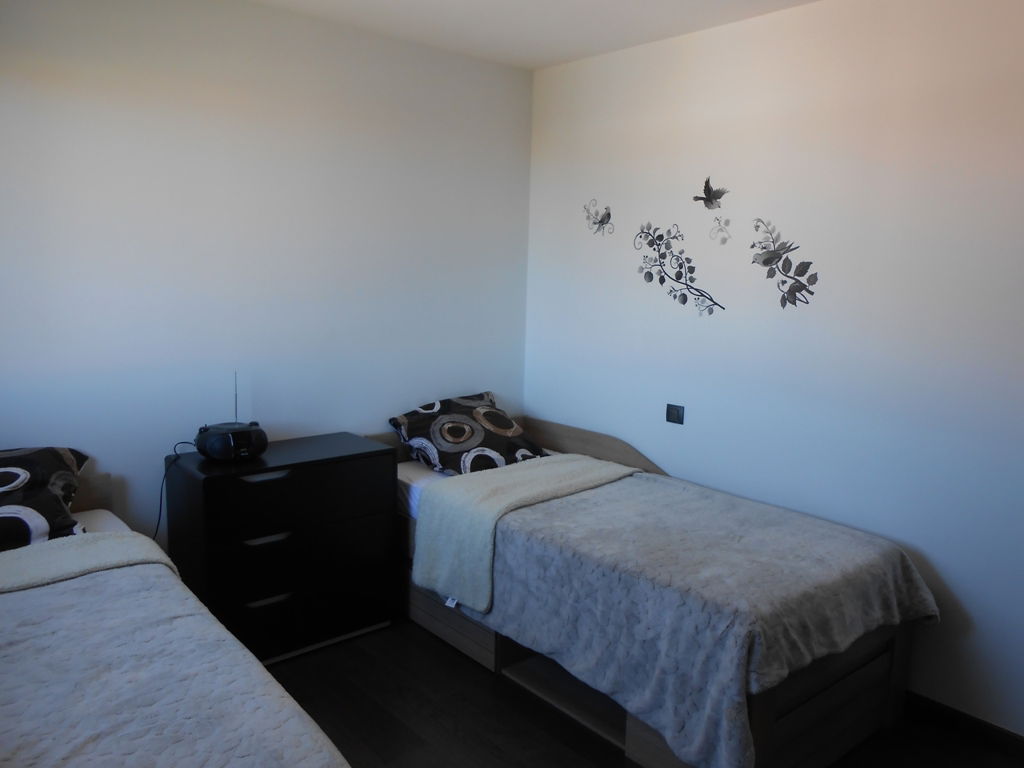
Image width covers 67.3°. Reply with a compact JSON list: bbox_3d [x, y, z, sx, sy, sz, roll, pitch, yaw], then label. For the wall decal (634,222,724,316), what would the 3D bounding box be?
[{"bbox_3d":[0.719,-0.503,3.345,0.010,0.399,0.503,-6,12,-41],"label":"wall decal"}]

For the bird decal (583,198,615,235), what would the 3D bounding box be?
[{"bbox_3d":[0.410,-0.792,3.663,0.010,0.172,0.206,-6,12,-41],"label":"bird decal"}]

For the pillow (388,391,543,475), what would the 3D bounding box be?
[{"bbox_3d":[-0.173,0.230,3.653,0.620,0.160,0.460,-9,49,-45],"label":"pillow"}]

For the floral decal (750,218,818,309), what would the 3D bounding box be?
[{"bbox_3d":[1.046,-0.465,2.975,0.010,0.350,0.296,-6,12,-41],"label":"floral decal"}]

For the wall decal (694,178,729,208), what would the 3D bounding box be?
[{"bbox_3d":[0.823,-0.791,3.189,0.010,0.137,0.179,-6,12,-41],"label":"wall decal"}]

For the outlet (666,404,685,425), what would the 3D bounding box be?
[{"bbox_3d":[0.723,0.137,3.422,0.012,0.082,0.087,-6,12,-41],"label":"outlet"}]

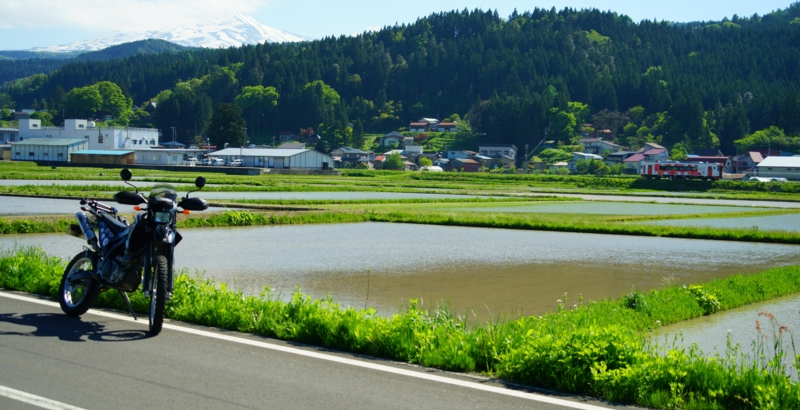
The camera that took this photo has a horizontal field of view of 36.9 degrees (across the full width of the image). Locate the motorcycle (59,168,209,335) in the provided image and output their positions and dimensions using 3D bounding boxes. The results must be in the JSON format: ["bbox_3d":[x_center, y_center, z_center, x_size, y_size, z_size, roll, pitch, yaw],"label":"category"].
[{"bbox_3d":[-2.670,0.427,11.250,0.840,1.400,2.100,-1,3,-44],"label":"motorcycle"}]

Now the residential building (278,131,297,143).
[{"bbox_3d":[-42.168,-25.432,450.000,5.600,4.400,4.300,3,3,25],"label":"residential building"}]

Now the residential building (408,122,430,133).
[{"bbox_3d":[8.300,-32.920,510.000,7.400,4.200,6.300,2,2,14],"label":"residential building"}]

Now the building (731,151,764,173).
[{"bbox_3d":[81.078,-9.486,280.000,5.400,6.200,7.800,3,3,36],"label":"building"}]

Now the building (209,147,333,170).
[{"bbox_3d":[-31.770,-11.150,294.000,28.000,4.700,15.000,3,2,40],"label":"building"}]

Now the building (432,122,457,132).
[{"bbox_3d":[15.552,-26.848,420.000,6.800,3.700,5.200,1,2,-12],"label":"building"}]

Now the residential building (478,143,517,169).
[{"bbox_3d":[25.862,-12.529,318.000,8.700,7.200,7.300,2,2,17],"label":"residential building"}]

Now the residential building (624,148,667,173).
[{"bbox_3d":[59.580,-10.540,291.000,9.000,6.200,7.000,2,2,34],"label":"residential building"}]

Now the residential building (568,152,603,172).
[{"bbox_3d":[47.600,-10.710,308.000,7.200,5.600,5.500,2,2,33],"label":"residential building"}]

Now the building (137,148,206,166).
[{"bbox_3d":[-57.020,-11.800,298.000,16.000,3.800,9.000,3,2,40],"label":"building"}]

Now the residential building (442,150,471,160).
[{"bbox_3d":[19.030,-15.330,405.000,7.200,6.000,7.200,1,2,-16],"label":"residential building"}]

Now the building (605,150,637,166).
[{"bbox_3d":[57.570,-11.110,312.000,7.500,5.600,5.500,2,2,33],"label":"building"}]

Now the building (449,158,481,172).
[{"bbox_3d":[16.476,-9.502,297.000,4.200,3.800,7.800,3,3,38],"label":"building"}]

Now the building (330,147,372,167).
[{"bbox_3d":[-17.020,-16.190,412.000,11.500,7.500,9.500,1,2,-25],"label":"building"}]

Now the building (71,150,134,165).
[{"bbox_3d":[-77.665,-12.289,313.000,19.000,3.400,4.500,3,3,34],"label":"building"}]

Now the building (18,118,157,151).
[{"bbox_3d":[-92.201,-18.959,354.000,42.000,12.000,16.600,3,3,36],"label":"building"}]

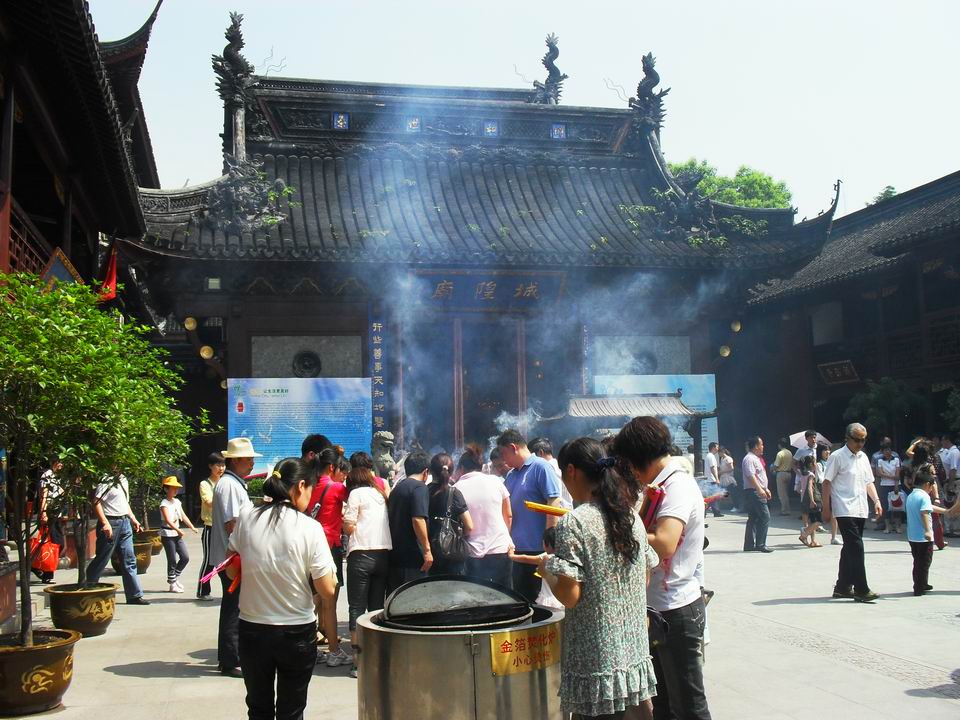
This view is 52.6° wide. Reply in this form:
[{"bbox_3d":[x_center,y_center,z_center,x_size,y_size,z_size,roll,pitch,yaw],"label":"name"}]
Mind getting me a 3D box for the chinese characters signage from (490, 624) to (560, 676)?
[{"bbox_3d":[0.221,1.118,3.777,0.058,0.160,0.420,-6,-7,43],"label":"chinese characters signage"}]

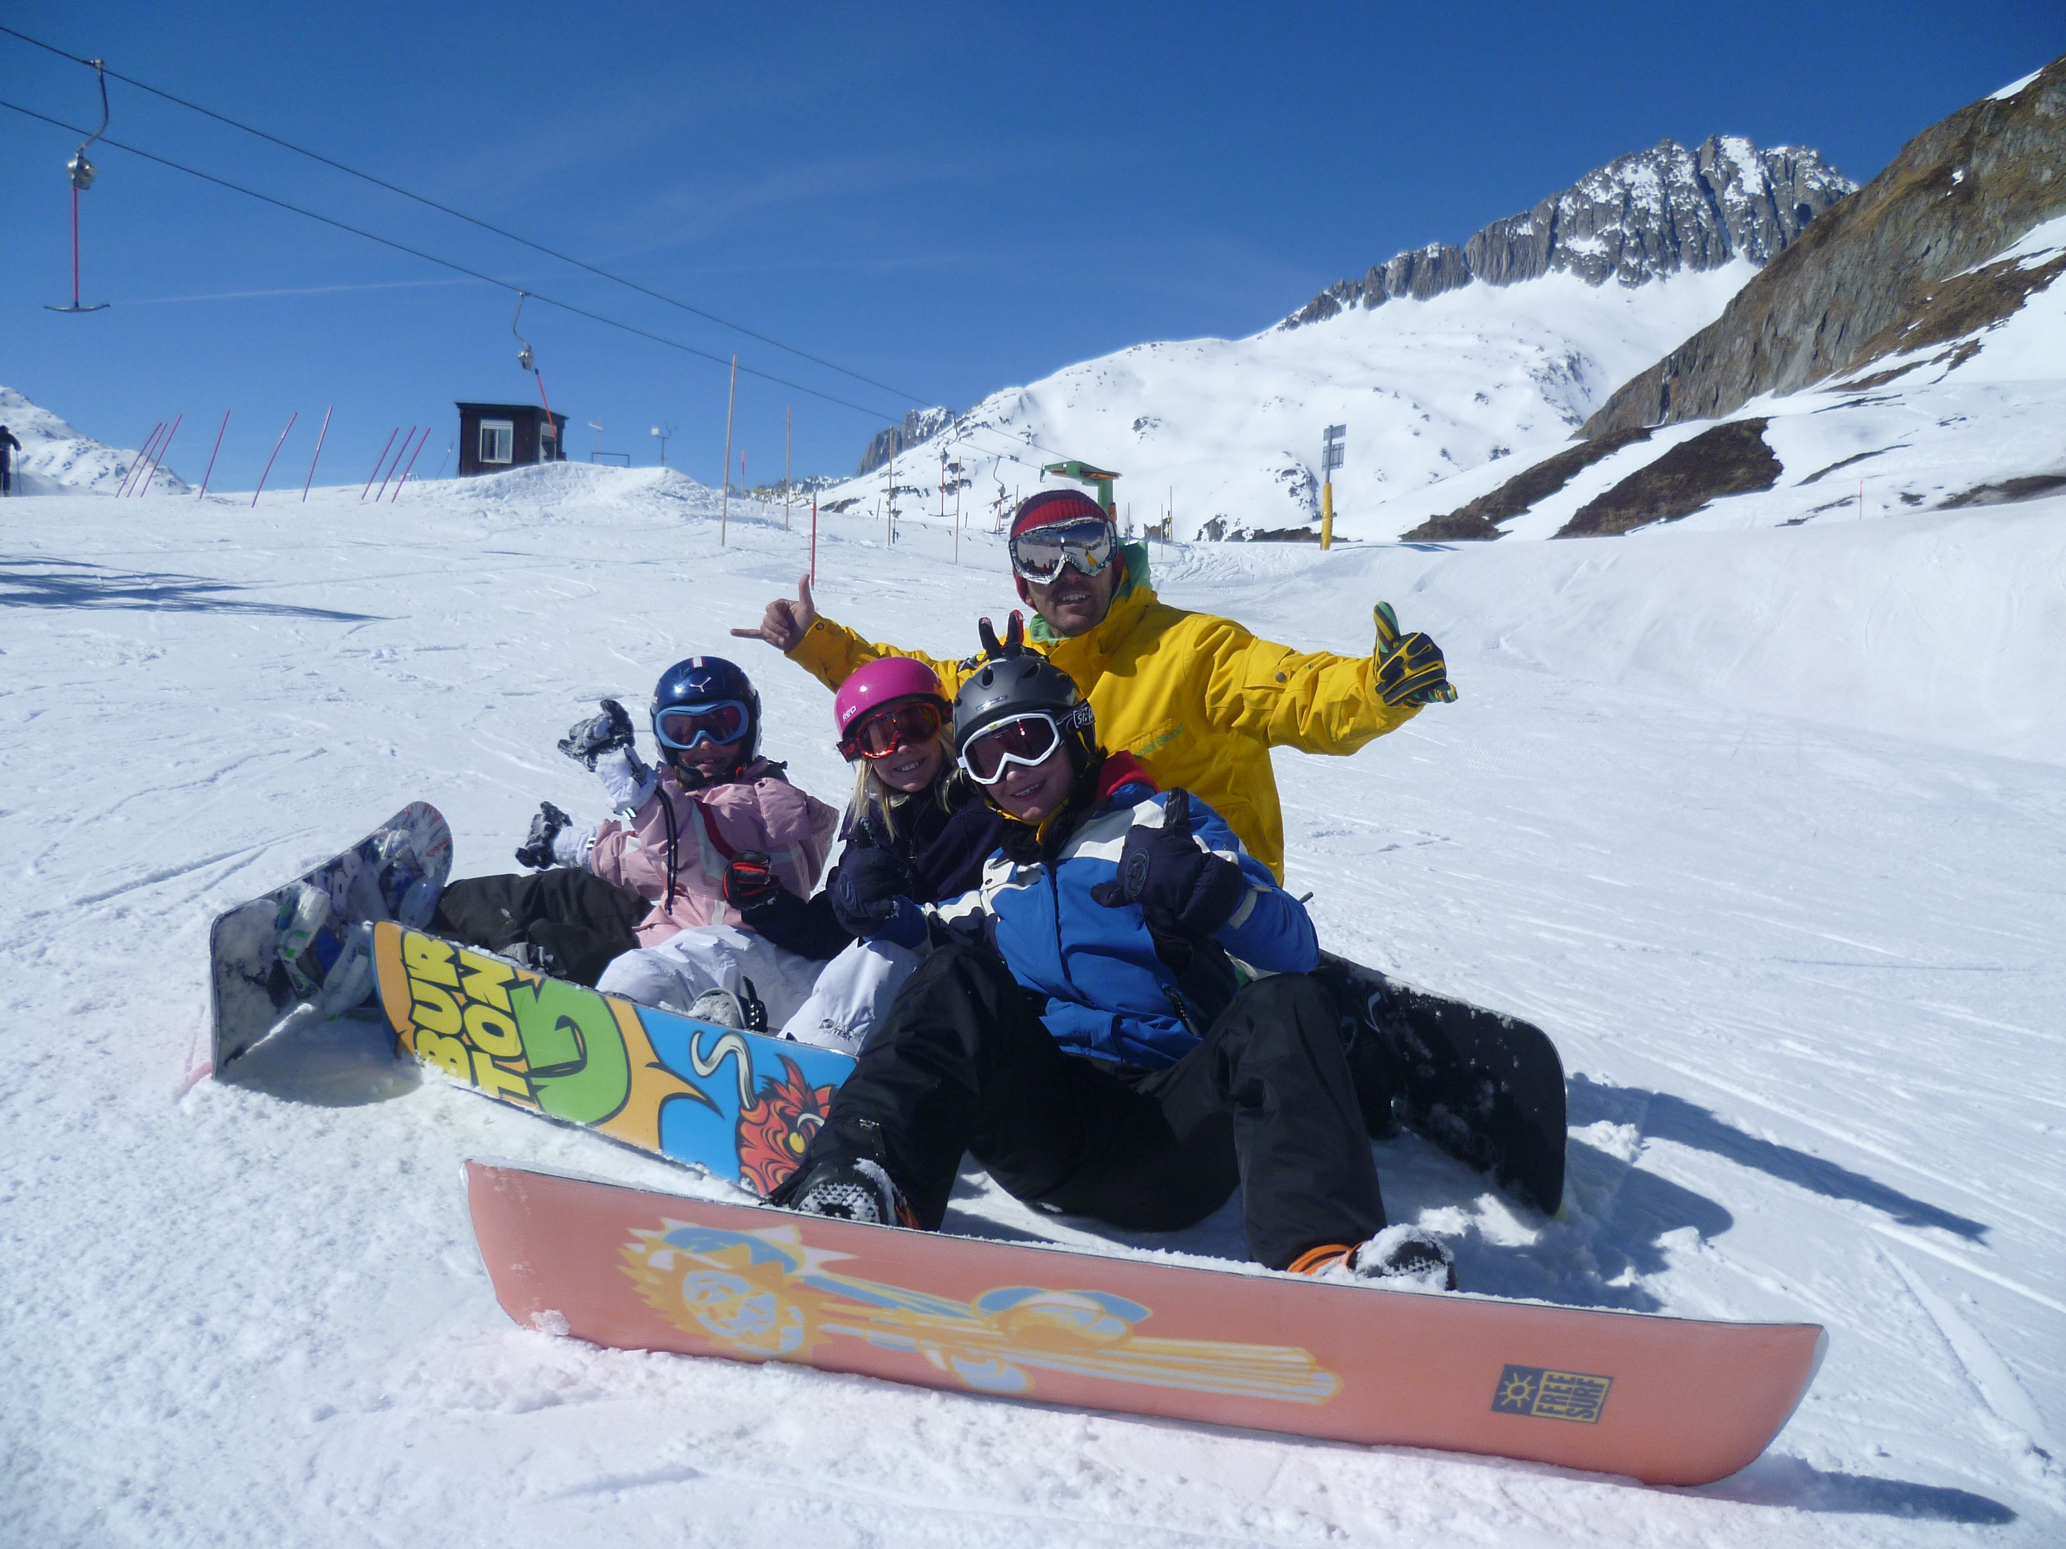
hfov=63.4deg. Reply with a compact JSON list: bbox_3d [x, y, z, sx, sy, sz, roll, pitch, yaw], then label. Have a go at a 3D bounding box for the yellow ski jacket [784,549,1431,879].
[{"bbox_3d":[0.127,-0.049,2.880,1.080,0.700,0.480,3,4,17],"label":"yellow ski jacket"}]

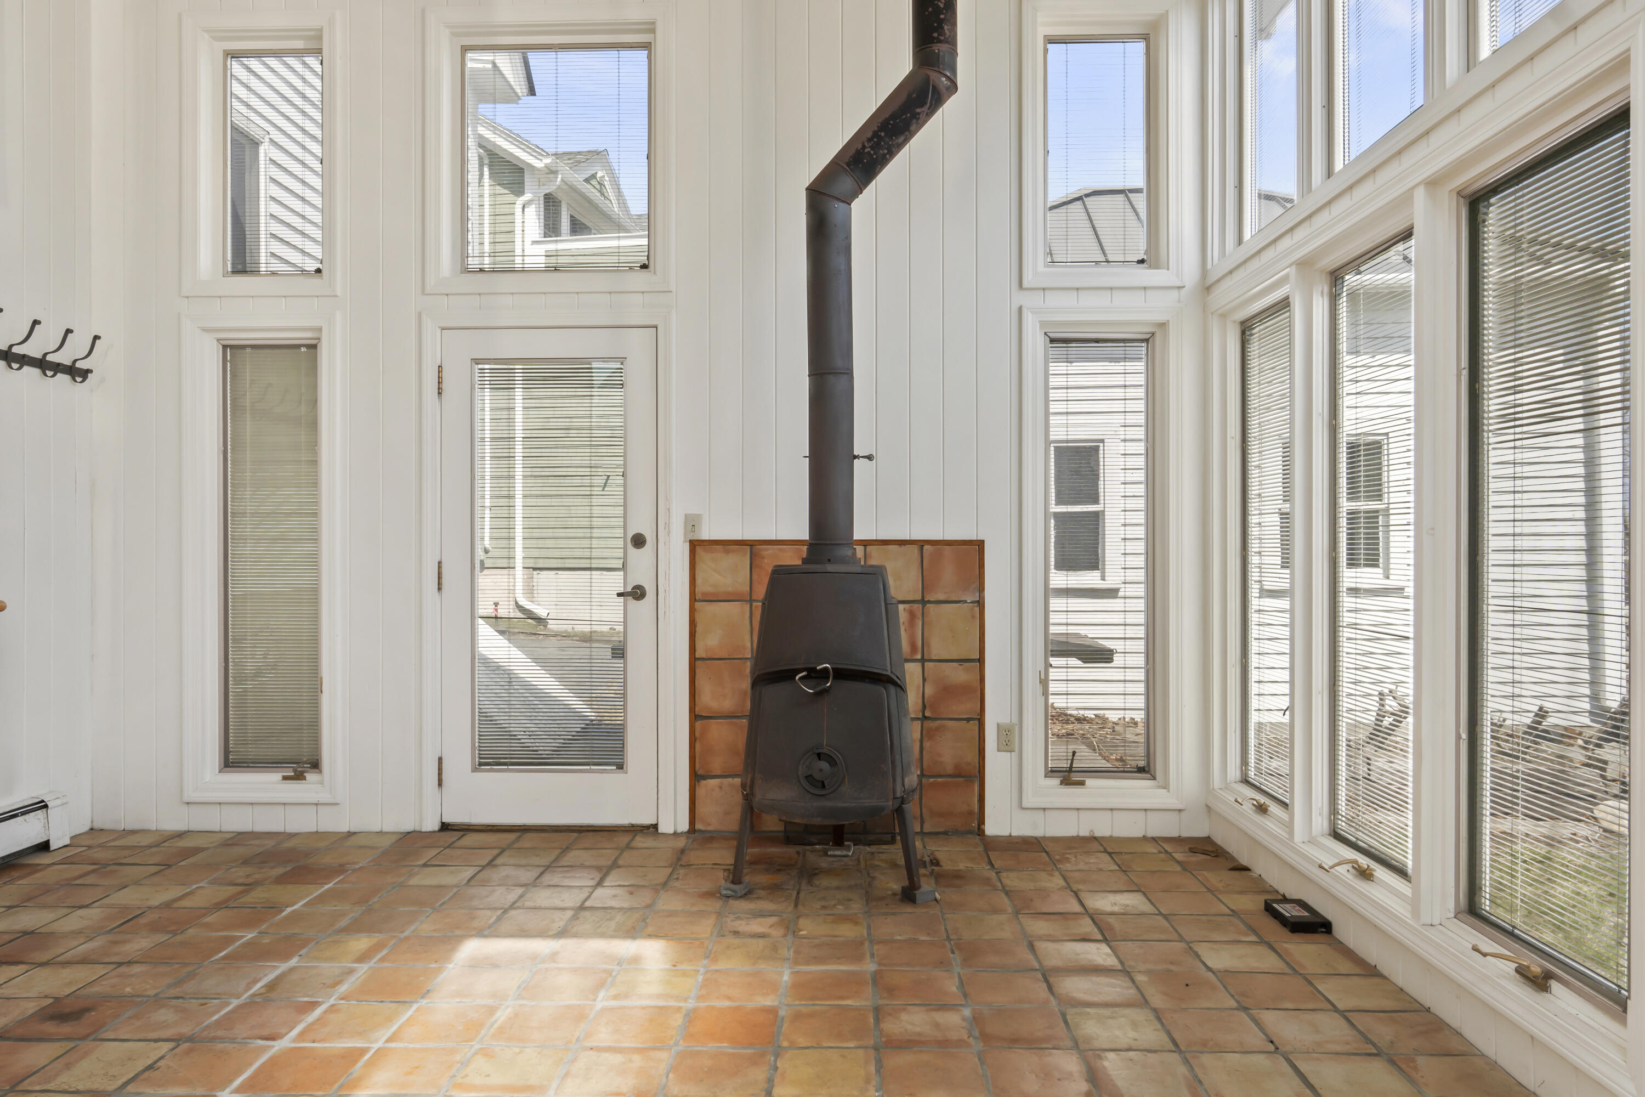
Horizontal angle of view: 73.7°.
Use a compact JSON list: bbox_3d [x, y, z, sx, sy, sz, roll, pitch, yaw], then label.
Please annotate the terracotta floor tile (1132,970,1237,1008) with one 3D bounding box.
[{"bbox_3d":[0.938,1.159,2.854,0.216,0.020,0.221,0,0,1],"label":"terracotta floor tile"}]

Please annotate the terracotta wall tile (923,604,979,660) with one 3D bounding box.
[{"bbox_3d":[0.506,0.326,4.284,0.216,0.213,0.013,0,0,2],"label":"terracotta wall tile"}]

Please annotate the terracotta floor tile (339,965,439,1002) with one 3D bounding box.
[{"bbox_3d":[-1.147,1.163,2.919,0.206,0.016,0.225,0,0,2],"label":"terracotta floor tile"}]

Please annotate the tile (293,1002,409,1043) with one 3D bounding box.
[{"bbox_3d":[-1.153,1.172,2.694,0.218,0.013,0.223,0,0,1],"label":"tile"}]

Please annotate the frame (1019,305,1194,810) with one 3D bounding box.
[{"bbox_3d":[1.128,0.037,4.427,0.655,2.010,0.130,0,0,1],"label":"frame"}]

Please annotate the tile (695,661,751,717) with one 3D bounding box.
[{"bbox_3d":[-0.400,0.567,4.431,0.224,0.224,0.020,0,0,1],"label":"tile"}]

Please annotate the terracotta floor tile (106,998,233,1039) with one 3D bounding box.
[{"bbox_3d":[-1.621,1.172,2.712,0.219,0.013,0.226,0,0,1],"label":"terracotta floor tile"}]

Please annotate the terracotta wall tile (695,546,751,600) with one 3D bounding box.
[{"bbox_3d":[-0.401,0.099,4.432,0.225,0.221,0.020,0,0,1],"label":"terracotta wall tile"}]

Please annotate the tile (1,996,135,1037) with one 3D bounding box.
[{"bbox_3d":[-1.839,1.161,2.694,0.216,0.020,0.221,0,0,1],"label":"tile"}]

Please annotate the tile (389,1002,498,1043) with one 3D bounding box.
[{"bbox_3d":[-0.911,1.160,2.662,0.216,0.020,0.221,0,0,1],"label":"tile"}]

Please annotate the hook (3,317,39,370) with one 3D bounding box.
[{"bbox_3d":[-2.939,-0.749,4.040,0.114,0.191,0.022,0,0,1],"label":"hook"}]

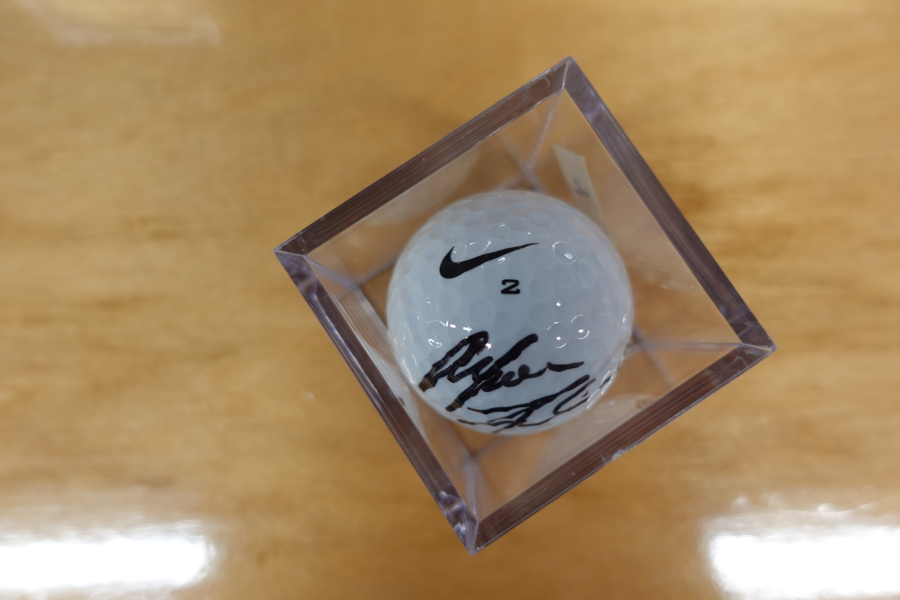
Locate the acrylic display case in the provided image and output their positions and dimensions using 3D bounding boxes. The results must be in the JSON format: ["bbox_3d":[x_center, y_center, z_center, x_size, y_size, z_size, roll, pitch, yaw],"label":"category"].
[{"bbox_3d":[0.010,0.001,0.108,0.050,0.049,0.050,-34,87,-1],"label":"acrylic display case"}]

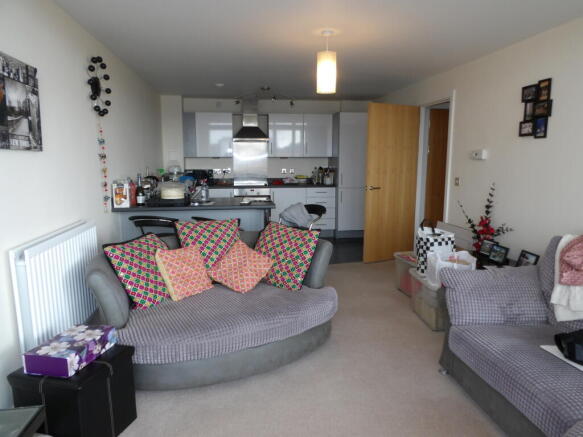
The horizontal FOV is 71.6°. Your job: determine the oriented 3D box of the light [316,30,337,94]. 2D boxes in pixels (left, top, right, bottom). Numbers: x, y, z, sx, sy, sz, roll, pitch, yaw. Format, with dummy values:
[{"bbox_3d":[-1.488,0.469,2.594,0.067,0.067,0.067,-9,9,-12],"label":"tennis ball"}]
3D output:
[{"bbox_3d":[0.296,-1.279,3.342,0.172,0.490,0.172,-1,9,-9],"label":"light"}]

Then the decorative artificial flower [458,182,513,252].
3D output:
[{"bbox_3d":[1.749,-0.008,3.644,0.340,0.630,0.380,-1,9,-9],"label":"decorative artificial flower"}]

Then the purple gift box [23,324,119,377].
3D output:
[{"bbox_3d":[-1.097,0.658,2.026,0.237,0.093,0.343,2,9,11],"label":"purple gift box"}]

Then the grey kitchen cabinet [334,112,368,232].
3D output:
[{"bbox_3d":[1.045,-0.818,7.146,0.605,1.978,0.590,-1,9,-8],"label":"grey kitchen cabinet"}]

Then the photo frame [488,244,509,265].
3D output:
[{"bbox_3d":[1.848,0.316,3.577,0.025,0.137,0.180,9,4,-24],"label":"photo frame"}]

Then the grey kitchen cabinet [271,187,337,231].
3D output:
[{"bbox_3d":[0.170,-0.186,7.107,1.096,0.725,0.580,-1,9,-8],"label":"grey kitchen cabinet"}]

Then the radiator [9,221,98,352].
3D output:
[{"bbox_3d":[-1.400,0.411,2.507,0.080,0.670,1.050,-1,9,-8],"label":"radiator"}]

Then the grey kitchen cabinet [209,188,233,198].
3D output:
[{"bbox_3d":[-1.284,-0.117,6.976,0.600,0.840,0.560,-1,9,-9],"label":"grey kitchen cabinet"}]

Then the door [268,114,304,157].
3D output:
[{"bbox_3d":[-0.085,-1.411,6.877,0.595,0.730,0.040,-1,9,-8],"label":"door"}]

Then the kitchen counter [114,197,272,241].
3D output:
[{"bbox_3d":[-0.987,0.269,4.395,1.540,0.906,0.770,-1,9,-9],"label":"kitchen counter"}]

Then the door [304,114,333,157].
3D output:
[{"bbox_3d":[0.459,-1.423,6.955,0.504,0.732,0.040,-1,9,-8],"label":"door"}]

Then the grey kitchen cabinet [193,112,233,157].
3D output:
[{"bbox_3d":[-1.295,-1.401,6.850,0.600,0.720,0.330,-1,9,-8],"label":"grey kitchen cabinet"}]

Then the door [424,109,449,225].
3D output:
[{"bbox_3d":[2.365,-0.539,5.919,0.820,2.040,0.050,-1,9,-9],"label":"door"}]

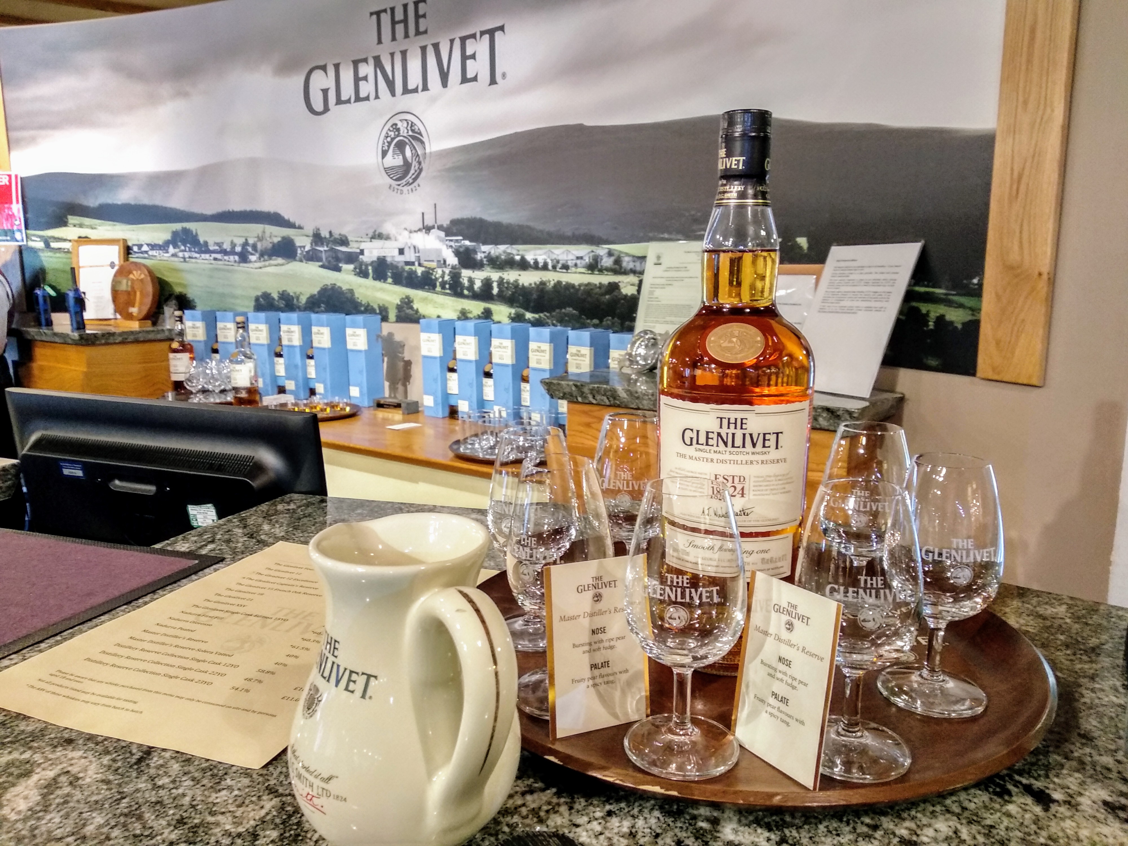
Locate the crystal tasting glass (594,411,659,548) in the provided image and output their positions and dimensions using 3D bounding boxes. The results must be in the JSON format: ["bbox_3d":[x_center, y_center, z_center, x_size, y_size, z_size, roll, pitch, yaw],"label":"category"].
[{"bbox_3d":[0.048,0.061,0.583,0.058,0.133,0.058,1,11,5],"label":"crystal tasting glass"}]

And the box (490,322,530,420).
[{"bbox_3d":[-0.152,-0.139,2.526,0.084,0.306,0.084,10,15,43],"label":"box"}]

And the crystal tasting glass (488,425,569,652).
[{"bbox_3d":[-0.019,0.069,0.525,0.056,0.129,0.056,0,11,0],"label":"crystal tasting glass"}]

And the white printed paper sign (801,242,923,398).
[{"bbox_3d":[0.541,-0.199,1.607,0.006,0.302,0.215,21,-3,-32],"label":"white printed paper sign"}]

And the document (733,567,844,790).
[{"bbox_3d":[0.106,0.123,0.411,0.004,0.090,0.054,1,8,-36],"label":"document"}]

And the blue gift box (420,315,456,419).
[{"bbox_3d":[-0.382,-0.171,2.631,0.081,0.297,0.081,8,14,38],"label":"blue gift box"}]

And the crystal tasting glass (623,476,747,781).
[{"bbox_3d":[0.057,0.092,0.398,0.056,0.129,0.056,3,11,16],"label":"crystal tasting glass"}]

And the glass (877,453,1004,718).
[{"bbox_3d":[0.200,0.082,0.449,0.056,0.129,0.056,1,11,7],"label":"glass"}]

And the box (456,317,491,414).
[{"bbox_3d":[-0.271,-0.157,2.604,0.080,0.305,0.080,7,13,37],"label":"box"}]

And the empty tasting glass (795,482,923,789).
[{"bbox_3d":[0.143,0.098,0.415,0.059,0.136,0.059,1,10,10],"label":"empty tasting glass"}]

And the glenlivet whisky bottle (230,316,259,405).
[{"bbox_3d":[-1.064,-0.198,2.812,0.082,0.298,0.082,3,12,19],"label":"glenlivet whisky bottle"}]

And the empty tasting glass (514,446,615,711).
[{"bbox_3d":[-0.002,0.088,0.474,0.059,0.136,0.059,0,10,0],"label":"empty tasting glass"}]

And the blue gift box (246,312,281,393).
[{"bbox_3d":[-1.092,-0.252,3.127,0.080,0.305,0.080,4,11,25],"label":"blue gift box"}]

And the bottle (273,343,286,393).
[{"bbox_3d":[-1.043,-0.246,3.164,0.079,0.286,0.079,4,12,24],"label":"bottle"}]

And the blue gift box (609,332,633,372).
[{"bbox_3d":[0.173,-0.072,2.146,0.080,0.305,0.080,-10,14,-41],"label":"blue gift box"}]

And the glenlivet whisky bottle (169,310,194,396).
[{"bbox_3d":[-1.412,-0.255,3.127,0.082,0.298,0.082,0,11,4],"label":"glenlivet whisky bottle"}]

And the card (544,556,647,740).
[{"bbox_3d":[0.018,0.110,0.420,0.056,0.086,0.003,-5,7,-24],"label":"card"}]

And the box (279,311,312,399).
[{"bbox_3d":[-0.960,-0.244,3.080,0.080,0.305,0.080,4,11,25],"label":"box"}]

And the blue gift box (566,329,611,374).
[{"bbox_3d":[0.074,-0.096,2.296,0.084,0.306,0.084,-9,14,-38],"label":"blue gift box"}]

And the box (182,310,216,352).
[{"bbox_3d":[-1.422,-0.289,3.348,0.084,0.306,0.084,4,12,20],"label":"box"}]

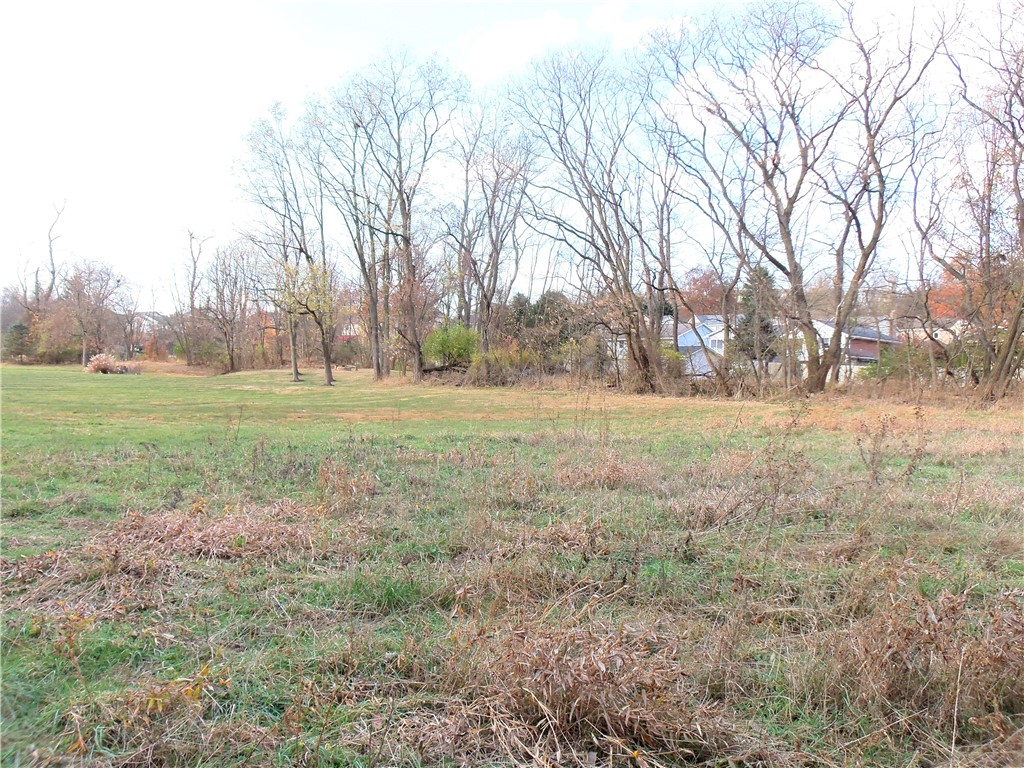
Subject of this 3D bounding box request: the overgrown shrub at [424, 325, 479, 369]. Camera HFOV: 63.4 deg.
[{"bbox_3d":[-3.560,-2.126,47.953,3.240,2.630,3.000,0,2,0],"label":"overgrown shrub"}]

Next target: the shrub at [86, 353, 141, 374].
[{"bbox_3d":[-27.418,-1.410,56.990,3.720,1.510,2.800,0,2,0],"label":"shrub"}]

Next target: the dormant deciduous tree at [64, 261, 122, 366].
[{"bbox_3d":[-38.298,-6.439,75.800,5.310,9.670,5.200,0,2,0],"label":"dormant deciduous tree"}]

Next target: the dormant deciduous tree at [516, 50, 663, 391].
[{"bbox_3d":[3.530,-7.383,37.729,6.650,15.380,6.600,0,2,0],"label":"dormant deciduous tree"}]

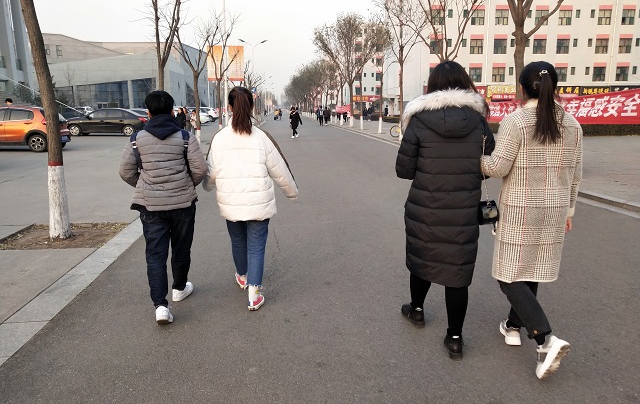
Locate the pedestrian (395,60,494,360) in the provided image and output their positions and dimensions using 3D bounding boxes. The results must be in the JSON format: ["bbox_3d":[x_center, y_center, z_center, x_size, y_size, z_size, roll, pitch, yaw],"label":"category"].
[{"bbox_3d":[0.808,0.028,3.555,0.630,1.750,0.580,-1,10,-6],"label":"pedestrian"}]

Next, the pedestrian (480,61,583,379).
[{"bbox_3d":[1.197,0.078,3.164,0.580,1.700,0.700,-1,10,-9],"label":"pedestrian"}]

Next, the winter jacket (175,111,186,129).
[{"bbox_3d":[-5.275,-3.107,20.976,0.340,0.720,0.460,-3,10,-20],"label":"winter jacket"}]

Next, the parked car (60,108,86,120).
[{"bbox_3d":[-17.488,-5.912,39.464,1.800,1.470,4.400,-2,10,-14],"label":"parked car"}]

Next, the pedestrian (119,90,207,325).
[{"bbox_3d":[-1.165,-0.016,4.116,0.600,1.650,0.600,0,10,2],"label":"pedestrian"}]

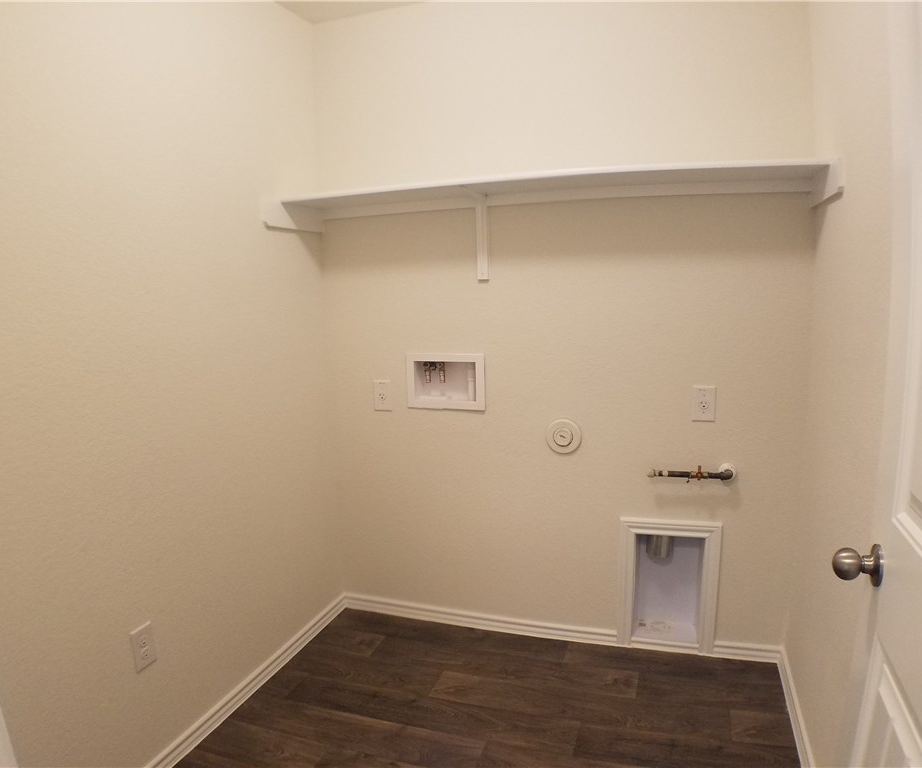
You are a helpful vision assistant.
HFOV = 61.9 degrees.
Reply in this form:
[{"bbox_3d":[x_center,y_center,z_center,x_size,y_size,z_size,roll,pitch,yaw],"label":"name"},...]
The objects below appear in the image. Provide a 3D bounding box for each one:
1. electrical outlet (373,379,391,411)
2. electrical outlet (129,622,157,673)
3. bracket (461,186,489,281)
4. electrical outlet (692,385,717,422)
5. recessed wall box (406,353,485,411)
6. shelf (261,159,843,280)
[{"bbox_3d":[-0.297,0.043,2.910,0.070,0.115,0.010,1,9,19],"label":"electrical outlet"},{"bbox_3d":[-0.857,0.711,2.080,0.010,0.115,0.070,1,9,19],"label":"electrical outlet"},{"bbox_3d":[0.050,-0.477,2.510,0.042,0.285,0.270,1,9,19],"label":"bracket"},{"bbox_3d":[0.801,0.065,2.530,0.070,0.115,0.010,1,9,19],"label":"electrical outlet"},{"bbox_3d":[-0.042,-0.015,2.867,0.300,0.200,0.095,1,9,19],"label":"recessed wall box"},{"bbox_3d":[0.217,-0.475,2.395,1.675,0.305,0.380,1,9,19],"label":"shelf"}]

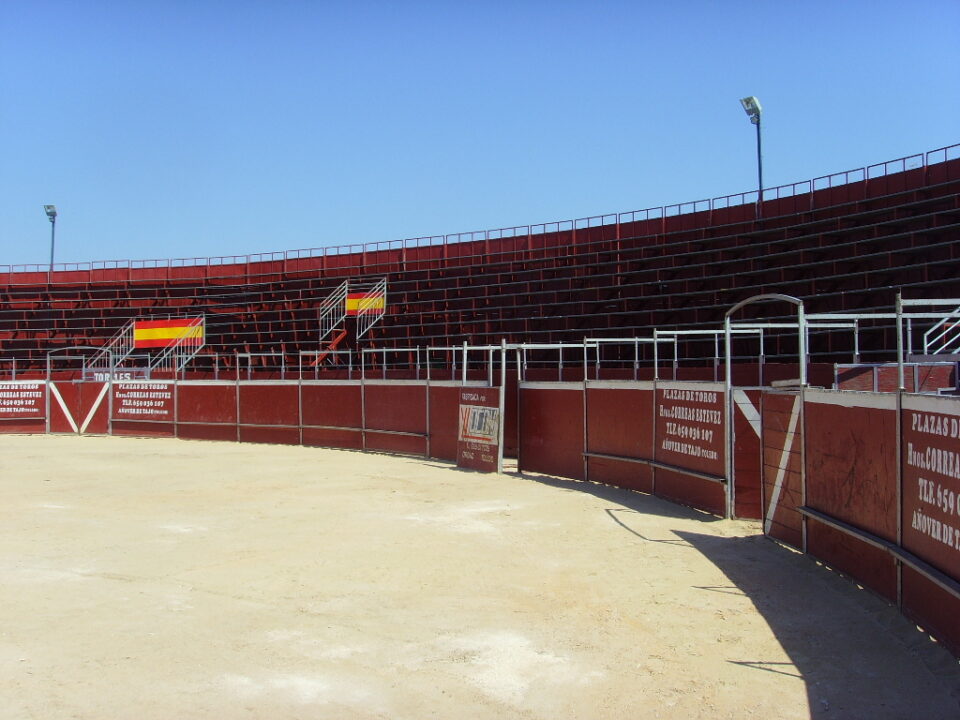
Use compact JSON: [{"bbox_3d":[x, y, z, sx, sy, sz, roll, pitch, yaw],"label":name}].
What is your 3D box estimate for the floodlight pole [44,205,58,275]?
[{"bbox_3d":[-15.556,-4.380,39.152,0.420,2.550,0.340,-1,-1,9],"label":"floodlight pole"}]

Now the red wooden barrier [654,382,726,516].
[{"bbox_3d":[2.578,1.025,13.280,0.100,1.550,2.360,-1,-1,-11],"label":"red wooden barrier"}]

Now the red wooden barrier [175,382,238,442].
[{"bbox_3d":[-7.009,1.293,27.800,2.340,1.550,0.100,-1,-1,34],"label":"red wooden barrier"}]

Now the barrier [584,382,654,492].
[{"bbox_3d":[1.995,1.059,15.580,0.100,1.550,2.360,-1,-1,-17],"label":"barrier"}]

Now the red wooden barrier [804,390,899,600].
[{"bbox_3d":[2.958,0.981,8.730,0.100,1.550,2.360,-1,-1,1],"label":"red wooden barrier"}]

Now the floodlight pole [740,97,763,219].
[{"bbox_3d":[6.411,-4.736,25.220,0.340,2.800,0.420,0,-1,-32],"label":"floodlight pole"}]

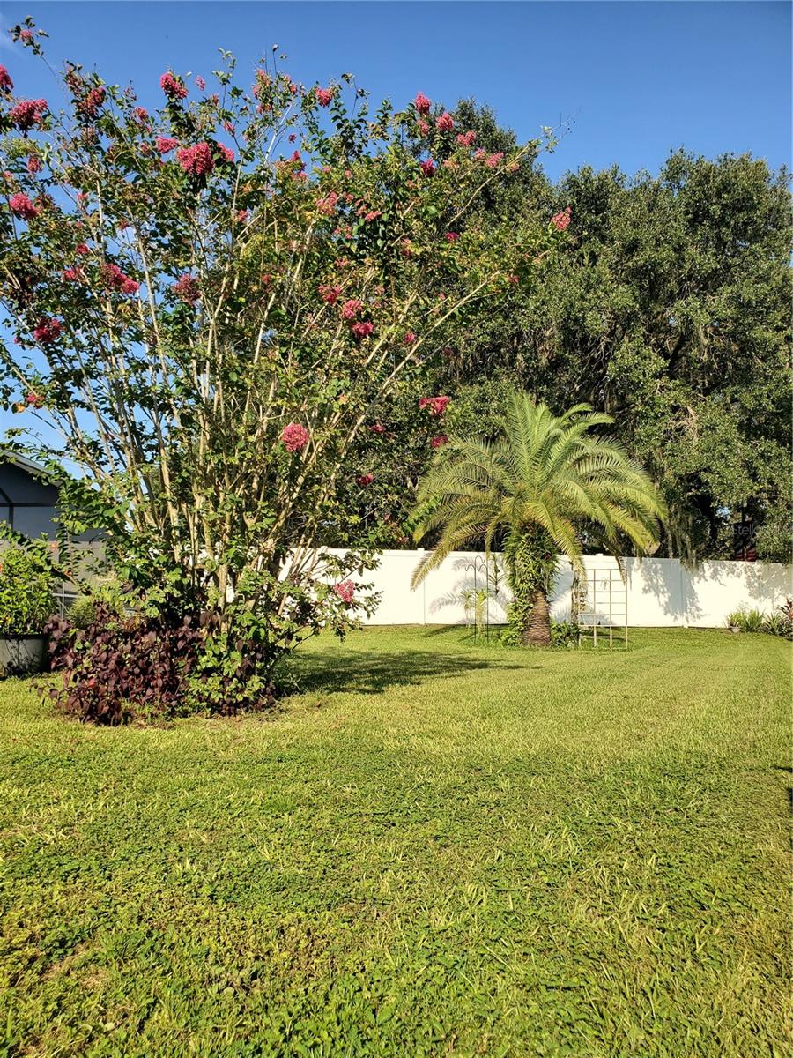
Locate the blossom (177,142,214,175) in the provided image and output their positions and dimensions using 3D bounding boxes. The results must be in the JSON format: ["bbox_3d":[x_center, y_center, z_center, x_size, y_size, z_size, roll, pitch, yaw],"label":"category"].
[{"bbox_3d":[-1.876,-3.452,7.400,0.334,0.290,0.297,1,-3,-15],"label":"blossom"}]

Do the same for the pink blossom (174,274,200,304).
[{"bbox_3d":[-2.064,-2.358,7.800,0.252,0.274,0.250,1,-3,-15],"label":"pink blossom"}]

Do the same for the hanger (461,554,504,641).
[{"bbox_3d":[1.647,1.341,15.300,0.680,1.680,0.180,0,-3,-3],"label":"hanger"}]

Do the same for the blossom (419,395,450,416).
[{"bbox_3d":[0.410,-1.316,8.500,0.321,0.226,0.269,0,-3,0],"label":"blossom"}]

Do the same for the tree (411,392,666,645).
[{"bbox_3d":[2.742,-0.196,15.400,4.822,4.822,4.678,0,-3,0],"label":"tree"}]

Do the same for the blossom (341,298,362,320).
[{"bbox_3d":[-0.480,-2.325,8.400,0.224,0.224,0.224,0,-3,0],"label":"blossom"}]

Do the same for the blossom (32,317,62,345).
[{"bbox_3d":[-3.343,-1.893,7.600,0.278,0.235,0.244,1,-3,-24],"label":"blossom"}]

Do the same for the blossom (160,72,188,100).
[{"bbox_3d":[-2.241,-4.460,8.000,0.266,0.266,0.266,0,-3,0],"label":"blossom"}]

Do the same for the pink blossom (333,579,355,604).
[{"bbox_3d":[-0.541,0.641,8.200,0.212,0.237,0.213,0,-3,-4],"label":"pink blossom"}]

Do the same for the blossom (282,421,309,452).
[{"bbox_3d":[-0.978,-0.893,7.700,0.256,0.290,0.273,0,-3,0],"label":"blossom"}]

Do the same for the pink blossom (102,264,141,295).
[{"bbox_3d":[-2.704,-2.453,7.800,0.363,0.312,0.337,0,-3,0],"label":"pink blossom"}]

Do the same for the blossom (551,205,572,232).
[{"bbox_3d":[1.717,-3.246,8.300,0.221,0.276,0.247,0,-3,0],"label":"blossom"}]

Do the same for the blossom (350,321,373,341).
[{"bbox_3d":[-0.355,-2.067,8.300,0.239,0.203,0.220,0,-3,0],"label":"blossom"}]

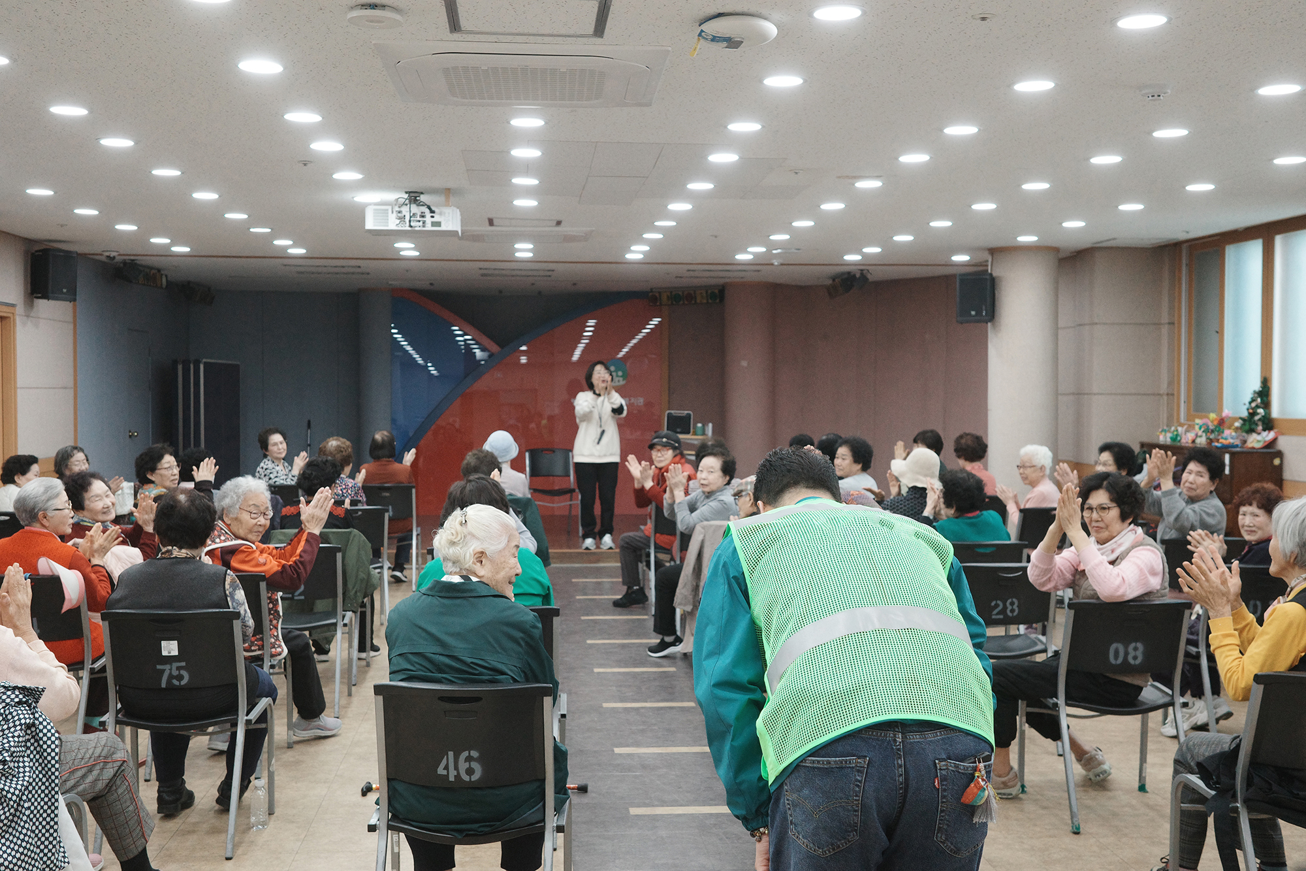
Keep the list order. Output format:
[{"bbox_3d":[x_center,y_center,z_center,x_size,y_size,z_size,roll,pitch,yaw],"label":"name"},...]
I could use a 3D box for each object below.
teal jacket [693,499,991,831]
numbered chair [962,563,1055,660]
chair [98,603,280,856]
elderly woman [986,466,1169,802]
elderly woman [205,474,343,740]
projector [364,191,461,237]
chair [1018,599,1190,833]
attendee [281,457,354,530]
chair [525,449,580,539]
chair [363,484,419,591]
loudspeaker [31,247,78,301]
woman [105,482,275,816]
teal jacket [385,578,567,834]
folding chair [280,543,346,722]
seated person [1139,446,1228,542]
[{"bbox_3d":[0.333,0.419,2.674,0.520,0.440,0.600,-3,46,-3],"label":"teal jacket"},{"bbox_3d":[1.426,0.918,6.301,0.490,0.785,0.540,0,2,-8],"label":"numbered chair"},{"bbox_3d":[-1.595,0.977,4.947,0.505,0.790,0.535,0,2,-2],"label":"chair"},{"bbox_3d":[1.529,0.744,5.354,0.620,1.245,0.480,0,2,-18],"label":"elderly woman"},{"bbox_3d":[-1.533,0.733,5.946,0.660,1.155,0.520,-1,2,-28],"label":"elderly woman"},{"bbox_3d":[-1.311,-1.233,7.979,0.515,0.216,0.400,0,2,-5],"label":"projector"},{"bbox_3d":[1.637,0.975,5.271,0.505,0.790,0.535,0,2,-1],"label":"chair"},{"bbox_3d":[-1.713,0.674,7.725,0.480,1.160,0.780,0,2,3],"label":"attendee"},{"bbox_3d":[-0.962,0.553,13.824,0.490,0.785,0.540,0,2,-9],"label":"chair"},{"bbox_3d":[-2.003,0.756,11.099,0.490,0.785,0.540,0,2,-6],"label":"chair"},{"bbox_3d":[-4.378,-1.175,10.579,0.240,0.370,0.240,6,5,32],"label":"loudspeaker"},{"bbox_3d":[-1.631,0.760,5.153,0.510,1.210,0.640,0,2,1],"label":"woman"},{"bbox_3d":[-0.463,0.701,3.829,0.465,0.670,0.400,0,2,3],"label":"teal jacket"},{"bbox_3d":[-1.727,0.912,6.957,0.505,0.790,0.535,0,2,-6],"label":"folding chair"},{"bbox_3d":[2.677,0.670,7.444,0.670,1.225,0.550,0,2,2],"label":"seated person"}]

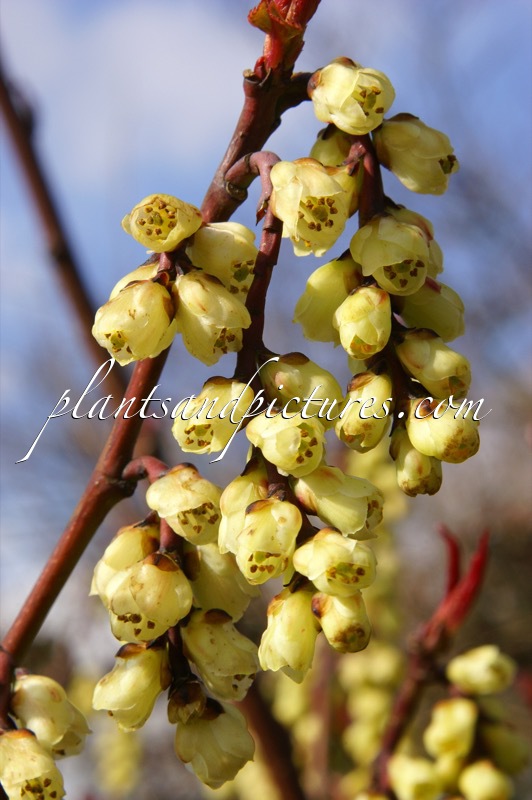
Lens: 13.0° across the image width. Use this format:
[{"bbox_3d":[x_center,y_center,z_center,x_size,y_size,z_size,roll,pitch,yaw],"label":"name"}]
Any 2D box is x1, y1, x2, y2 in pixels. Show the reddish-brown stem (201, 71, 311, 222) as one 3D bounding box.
[{"bbox_3d":[-0.002,-0.032,0.292,0.007,0.021,0.006,22,0,0],"label":"reddish-brown stem"}]

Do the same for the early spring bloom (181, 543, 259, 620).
[{"bbox_3d":[-0.006,0.022,0.277,0.010,0.008,0.008,49,-24,-18],"label":"early spring bloom"}]

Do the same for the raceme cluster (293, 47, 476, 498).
[{"bbox_3d":[0.015,-0.016,0.294,0.024,0.055,0.021,0,-5,0],"label":"raceme cluster"}]

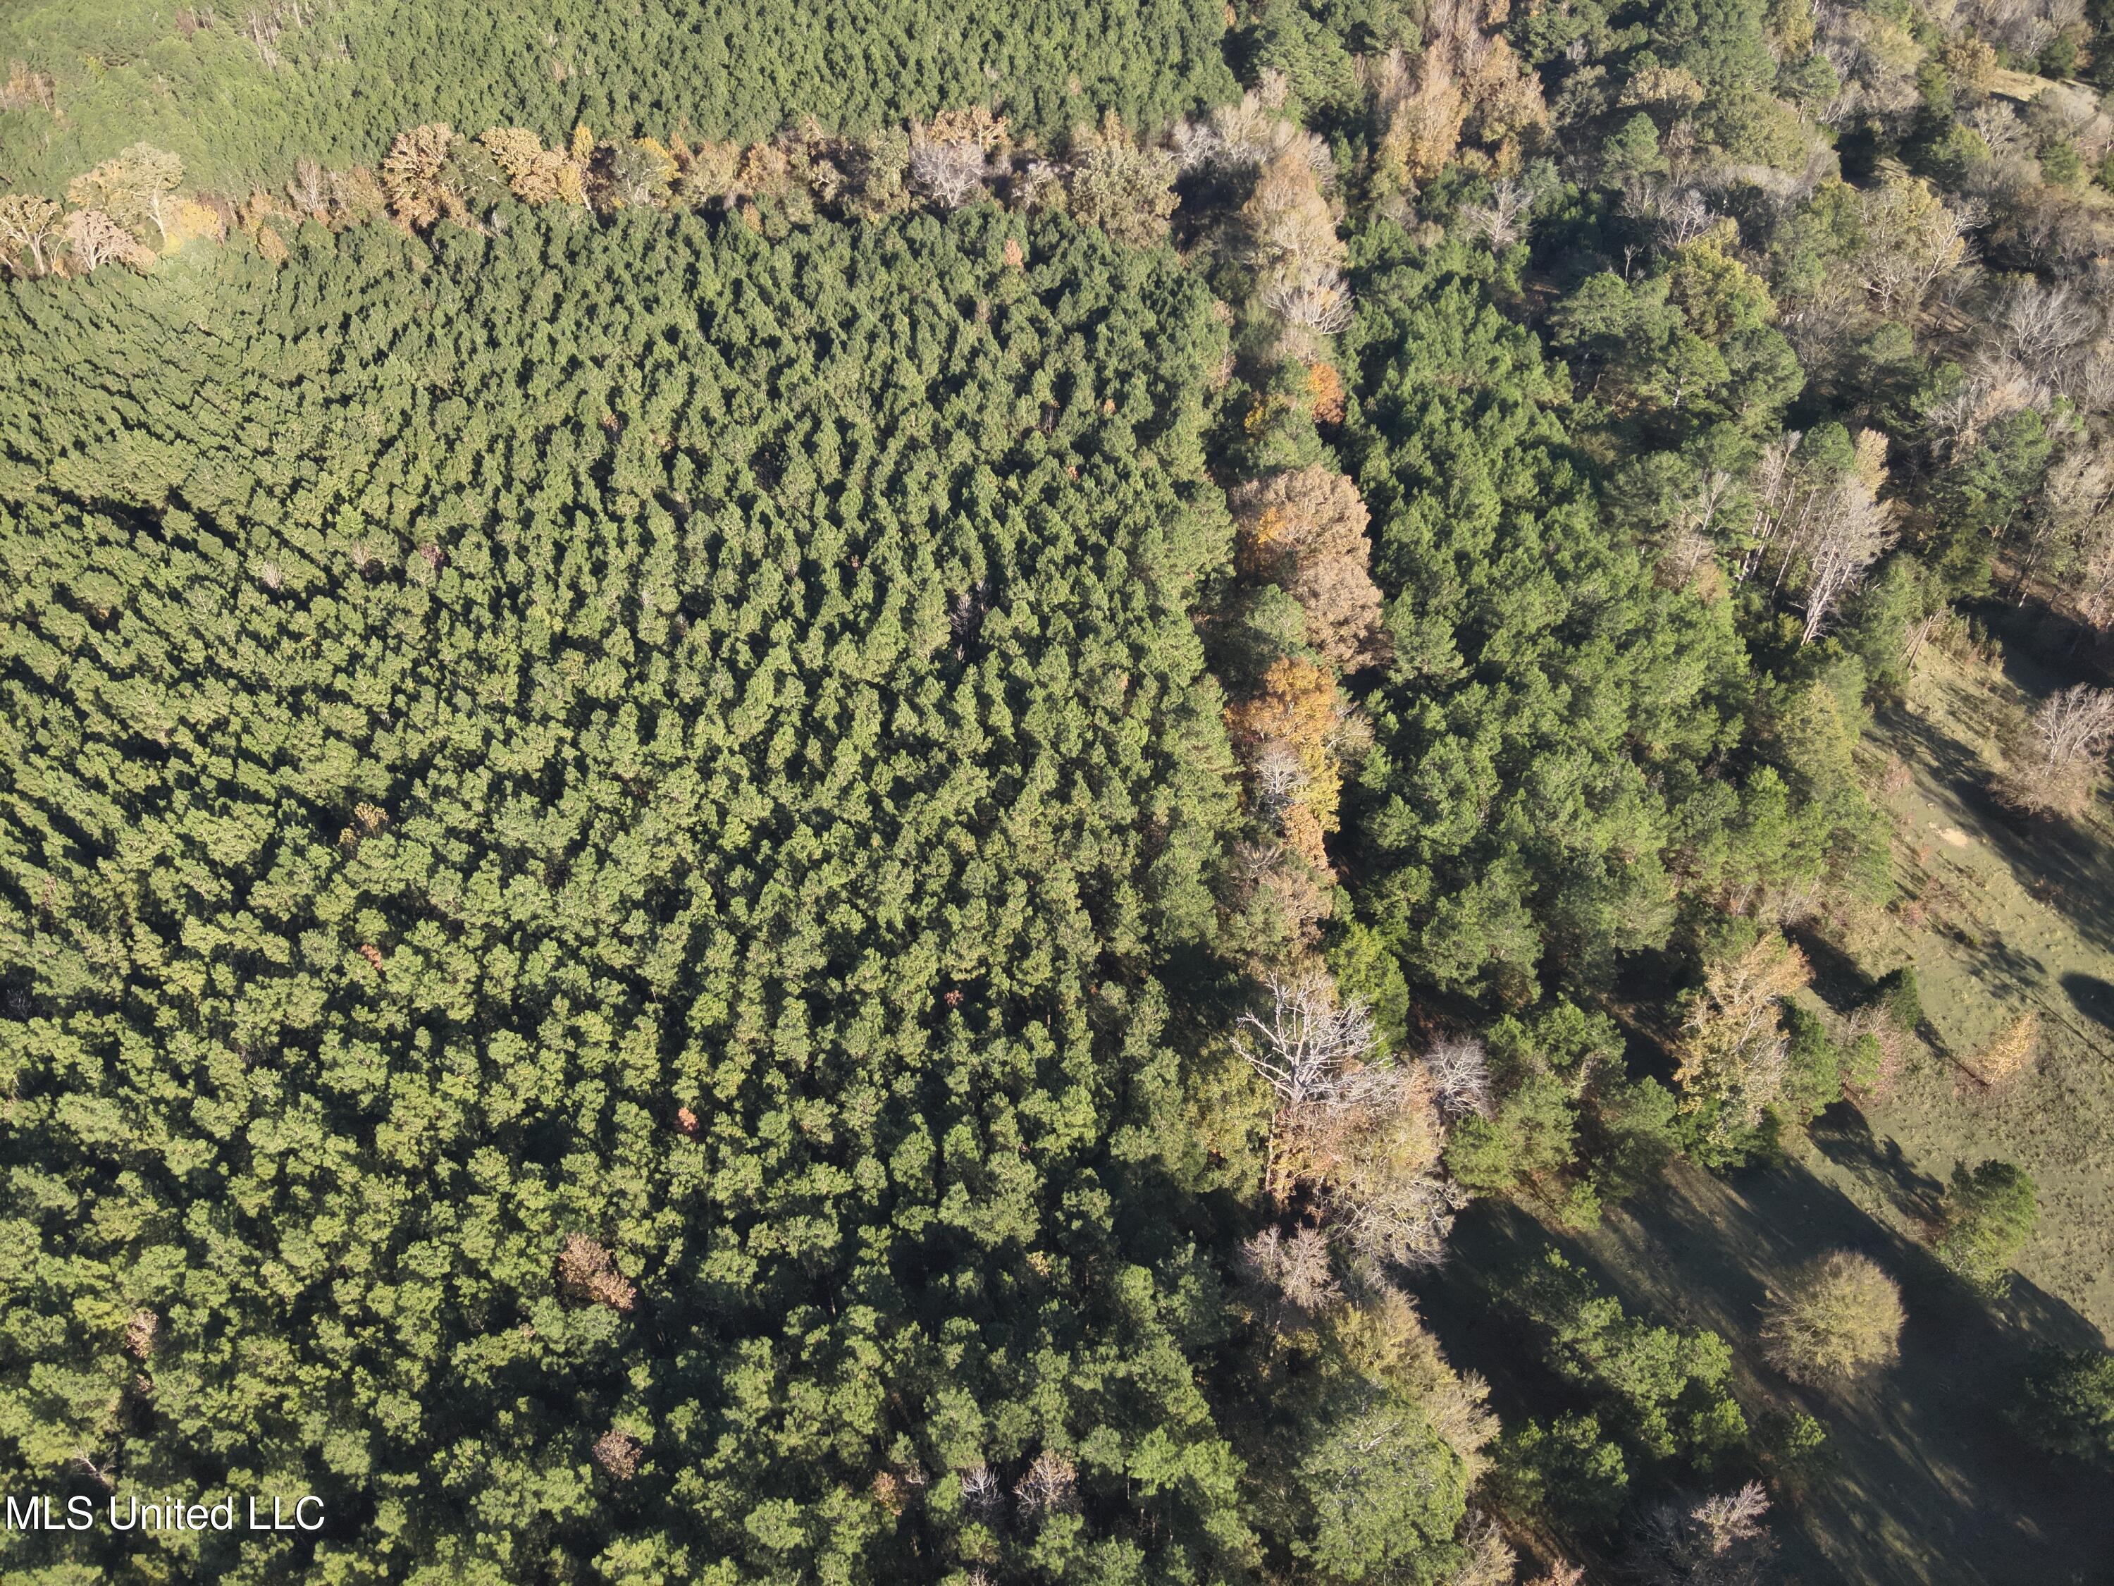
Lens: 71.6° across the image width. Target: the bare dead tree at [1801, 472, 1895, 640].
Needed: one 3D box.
[{"bbox_3d":[80.340,-23.650,151.020,7.000,20.000,7.000,20,41,24],"label":"bare dead tree"}]

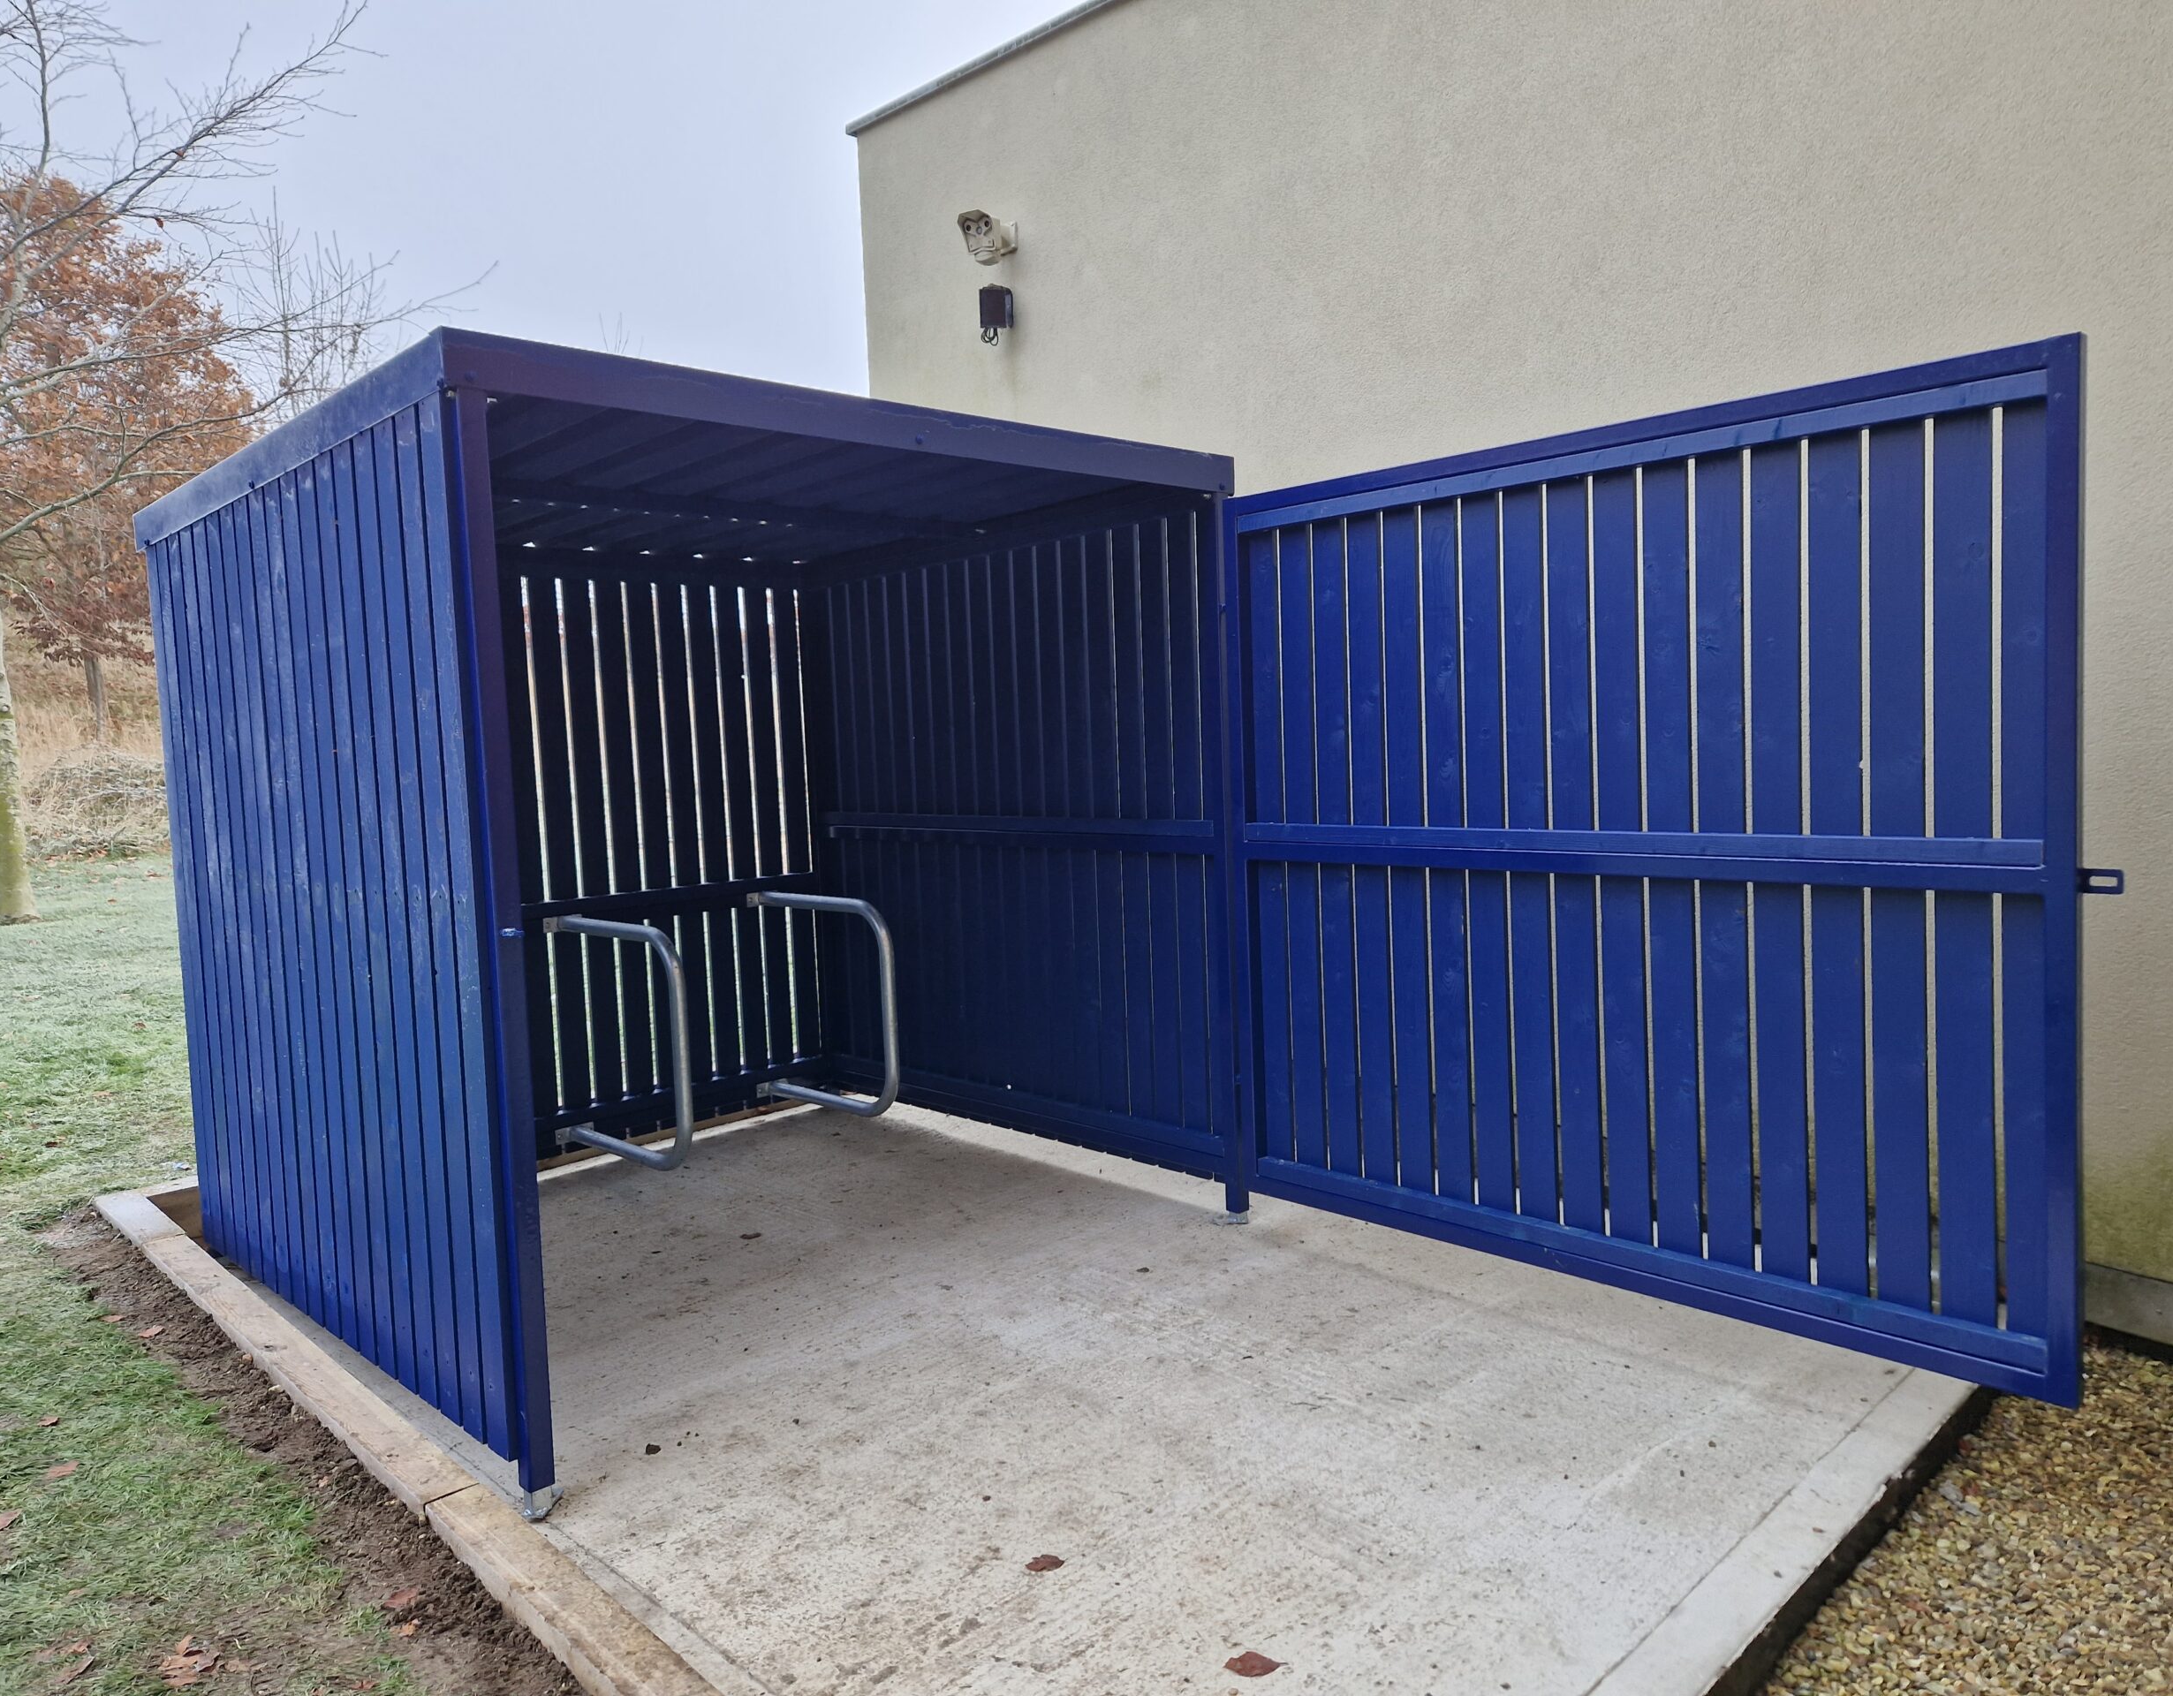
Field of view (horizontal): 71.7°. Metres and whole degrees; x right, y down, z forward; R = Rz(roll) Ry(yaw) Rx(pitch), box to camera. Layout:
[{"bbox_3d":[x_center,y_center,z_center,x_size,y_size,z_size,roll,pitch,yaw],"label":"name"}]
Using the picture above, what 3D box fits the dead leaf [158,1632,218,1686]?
[{"bbox_3d":[-1.486,1.344,2.486,0.090,0.030,0.085,-5,4,-33],"label":"dead leaf"}]

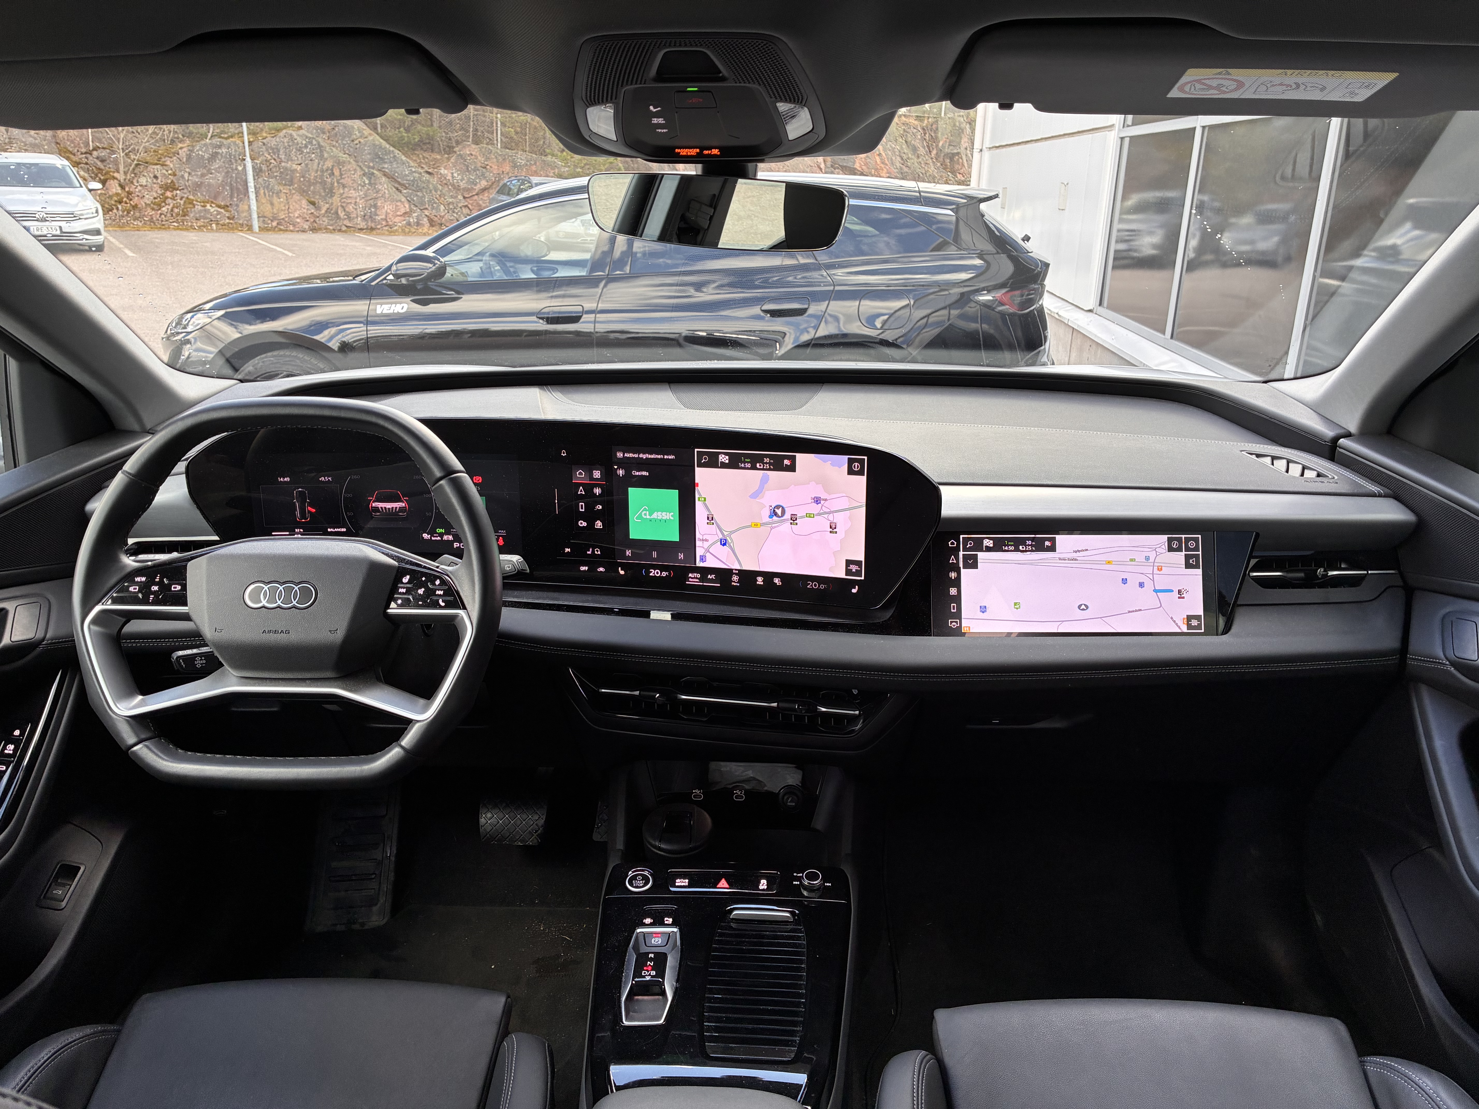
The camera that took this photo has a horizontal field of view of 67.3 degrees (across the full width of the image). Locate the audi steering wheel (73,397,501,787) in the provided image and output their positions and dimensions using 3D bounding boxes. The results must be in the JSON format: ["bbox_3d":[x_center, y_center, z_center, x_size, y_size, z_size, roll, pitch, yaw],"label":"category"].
[{"bbox_3d":[-0.391,0.032,0.982,0.372,0.342,0.100,1,-5,2],"label":"audi steering wheel"}]

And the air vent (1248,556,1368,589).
[{"bbox_3d":[0.571,0.018,1.115,0.115,0.030,0.033,0,13,-1],"label":"air vent"}]

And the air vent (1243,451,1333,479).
[{"bbox_3d":[0.595,-0.097,1.205,0.032,0.018,0.115,-5,19,-17],"label":"air vent"}]

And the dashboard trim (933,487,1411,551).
[{"bbox_3d":[0.433,-0.036,1.105,0.465,0.046,0.060,2,4,3],"label":"dashboard trim"}]

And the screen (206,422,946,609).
[{"bbox_3d":[-0.182,-0.048,1.122,0.755,0.172,0.071,3,8,5],"label":"screen"}]

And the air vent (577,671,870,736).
[{"bbox_3d":[-0.015,0.153,1.155,0.312,0.044,0.042,4,14,10],"label":"air vent"}]

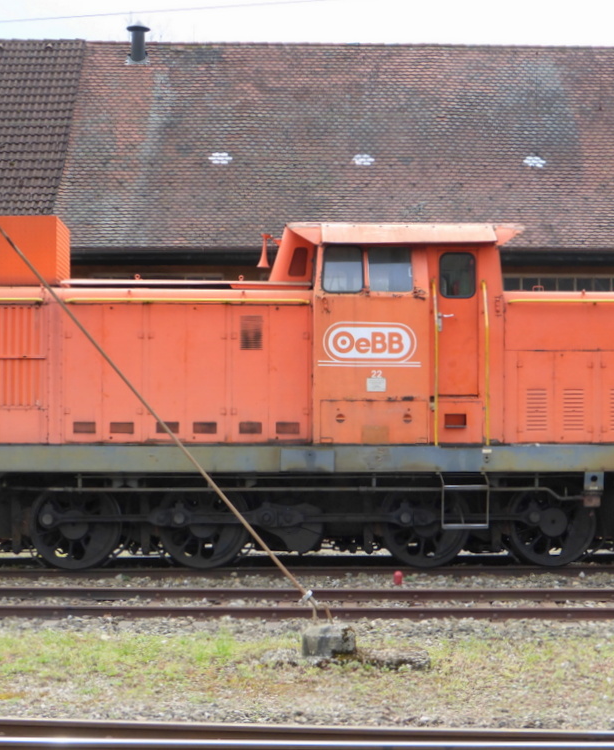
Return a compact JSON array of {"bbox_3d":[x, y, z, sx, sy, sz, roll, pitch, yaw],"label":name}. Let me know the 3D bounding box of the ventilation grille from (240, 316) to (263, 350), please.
[{"bbox_3d":[-0.646,-0.482,15.466,0.267,0.408,0.030,0,-2,-3],"label":"ventilation grille"}]

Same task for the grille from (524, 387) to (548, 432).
[{"bbox_3d":[2.691,0.414,15.604,0.268,0.511,0.030,0,-2,-2],"label":"grille"}]

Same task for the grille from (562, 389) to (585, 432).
[{"bbox_3d":[3.131,0.414,15.618,0.255,0.499,0.030,0,-2,-3],"label":"grille"}]

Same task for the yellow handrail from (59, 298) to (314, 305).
[{"bbox_3d":[-1.369,-0.853,15.359,2.816,0.055,0.140,0,-2,-3],"label":"yellow handrail"}]

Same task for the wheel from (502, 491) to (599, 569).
[{"bbox_3d":[2.892,1.725,15.716,1.090,1.090,0.160,0,-2,-3],"label":"wheel"}]

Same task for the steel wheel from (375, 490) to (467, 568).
[{"bbox_3d":[1.394,1.726,15.644,1.090,1.090,0.160,0,-2,-3],"label":"steel wheel"}]

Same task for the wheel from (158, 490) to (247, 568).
[{"bbox_3d":[-1.203,1.728,15.518,1.090,1.090,0.160,0,-2,-3],"label":"wheel"}]

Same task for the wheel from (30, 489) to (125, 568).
[{"bbox_3d":[-2.718,1.757,15.622,1.120,1.120,0.160,0,-2,-2],"label":"wheel"}]

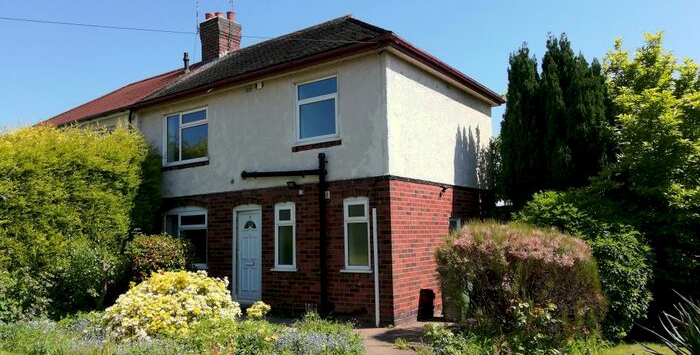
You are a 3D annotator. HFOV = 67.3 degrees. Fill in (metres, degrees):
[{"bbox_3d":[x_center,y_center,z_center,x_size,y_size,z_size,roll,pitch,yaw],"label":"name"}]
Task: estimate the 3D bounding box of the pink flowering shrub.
[{"bbox_3d":[2.514,1.492,7.800,2.400,1.680,2.000,-3,-7,17],"label":"pink flowering shrub"}]

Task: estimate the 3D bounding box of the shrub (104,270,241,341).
[{"bbox_3d":[-2.768,1.978,8.200,2.000,1.050,1.800,1,-7,-18],"label":"shrub"}]

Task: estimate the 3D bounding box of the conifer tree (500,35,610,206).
[{"bbox_3d":[4.752,-0.246,12.100,2.400,6.100,2.200,-6,-8,35],"label":"conifer tree"}]

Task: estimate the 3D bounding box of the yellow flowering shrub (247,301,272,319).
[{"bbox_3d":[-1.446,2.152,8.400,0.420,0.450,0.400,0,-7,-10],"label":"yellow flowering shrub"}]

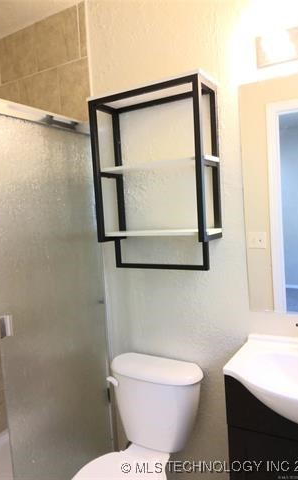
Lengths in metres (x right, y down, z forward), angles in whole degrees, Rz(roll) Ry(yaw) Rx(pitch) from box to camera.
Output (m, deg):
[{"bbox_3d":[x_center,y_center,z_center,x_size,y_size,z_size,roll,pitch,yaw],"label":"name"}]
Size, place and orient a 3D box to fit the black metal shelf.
[{"bbox_3d":[0.028,-0.246,1.551,0.510,0.749,0.194,0,5,31],"label":"black metal shelf"}]

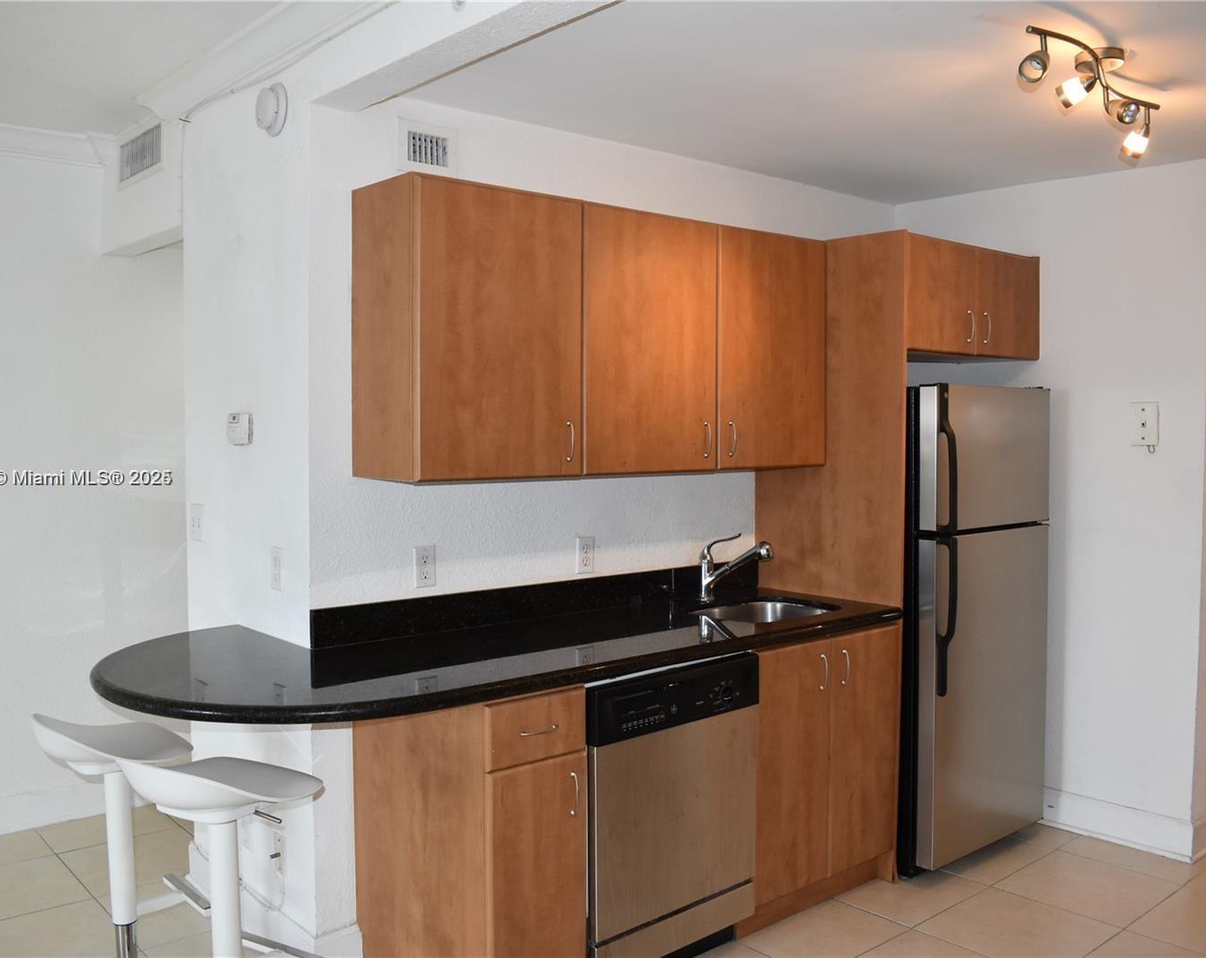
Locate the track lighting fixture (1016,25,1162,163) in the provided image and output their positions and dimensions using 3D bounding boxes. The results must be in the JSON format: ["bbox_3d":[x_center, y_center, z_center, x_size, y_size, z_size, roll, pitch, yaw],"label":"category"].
[{"bbox_3d":[1.182,-0.910,2.560,0.800,0.214,0.210,-2,4,-39],"label":"track lighting fixture"}]

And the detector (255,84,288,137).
[{"bbox_3d":[-0.903,-1.001,2.918,0.042,0.144,0.144,-2,4,-39],"label":"detector"}]

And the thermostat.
[{"bbox_3d":[-1.062,-0.145,3.158,0.026,0.094,0.138,-2,4,-39],"label":"thermostat"}]

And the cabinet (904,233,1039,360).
[{"bbox_3d":[1.155,-0.608,3.764,0.864,0.371,0.360,-2,4,-39],"label":"cabinet"}]

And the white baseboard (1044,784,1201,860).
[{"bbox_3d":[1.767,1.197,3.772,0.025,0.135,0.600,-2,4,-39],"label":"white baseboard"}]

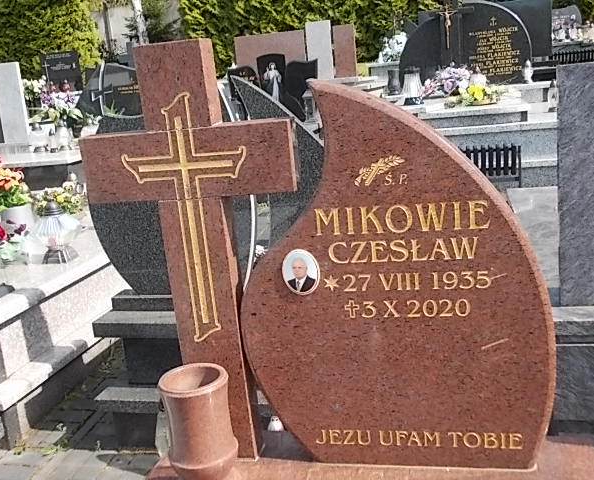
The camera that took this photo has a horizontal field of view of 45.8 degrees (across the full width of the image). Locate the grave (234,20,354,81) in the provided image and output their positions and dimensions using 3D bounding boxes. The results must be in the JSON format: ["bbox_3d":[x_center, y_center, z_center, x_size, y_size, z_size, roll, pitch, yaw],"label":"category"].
[{"bbox_3d":[-0.006,-2.416,9.100,1.580,0.740,0.220,-2,13,14],"label":"grave"}]

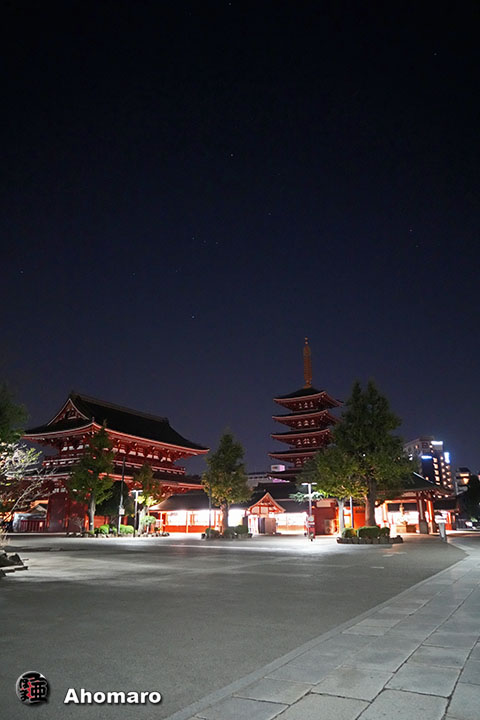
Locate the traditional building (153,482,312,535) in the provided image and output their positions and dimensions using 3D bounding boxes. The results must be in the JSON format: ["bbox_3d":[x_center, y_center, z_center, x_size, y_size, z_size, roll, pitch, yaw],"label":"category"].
[{"bbox_3d":[-0.404,21.503,69.462,25.500,7.000,8.000,-12,-22,31],"label":"traditional building"}]

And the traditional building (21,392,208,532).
[{"bbox_3d":[-22.206,19.987,89.150,18.300,22.700,29.900,-12,-22,31],"label":"traditional building"}]

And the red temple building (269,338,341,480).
[{"bbox_3d":[19.410,17.168,131.786,17.200,50.400,17.200,-12,-22,31],"label":"red temple building"}]

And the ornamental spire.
[{"bbox_3d":[19.449,0.622,137.539,2.200,15.366,2.200,0,-19,0],"label":"ornamental spire"}]

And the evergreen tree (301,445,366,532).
[{"bbox_3d":[9.737,13.410,49.419,6.801,9.171,6.801,-3,-19,10],"label":"evergreen tree"}]

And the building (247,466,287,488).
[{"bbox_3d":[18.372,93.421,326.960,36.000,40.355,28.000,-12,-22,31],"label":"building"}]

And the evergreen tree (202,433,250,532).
[{"bbox_3d":[-1.258,11.469,44.695,4.287,9.685,4.287,1,-19,-1],"label":"evergreen tree"}]

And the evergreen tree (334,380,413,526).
[{"bbox_3d":[9.565,7.106,34.825,5.674,11.492,5.674,-5,-20,14],"label":"evergreen tree"}]

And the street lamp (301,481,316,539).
[{"bbox_3d":[5.790,12.491,39.699,1.350,4.505,0.350,-2,-19,8],"label":"street lamp"}]

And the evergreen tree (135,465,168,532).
[{"bbox_3d":[-9.663,15.104,52.071,3.366,7.625,3.366,3,-19,-10],"label":"evergreen tree"}]

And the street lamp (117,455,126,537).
[{"bbox_3d":[-12.694,14.600,51.579,0.600,8.241,0.500,5,-20,-13],"label":"street lamp"}]

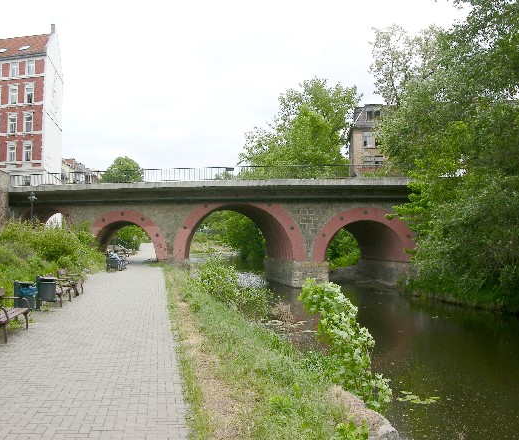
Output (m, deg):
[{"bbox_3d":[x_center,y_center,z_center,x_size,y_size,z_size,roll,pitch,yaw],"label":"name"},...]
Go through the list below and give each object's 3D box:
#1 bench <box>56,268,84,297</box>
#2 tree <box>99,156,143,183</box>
[{"bbox_3d":[-6.420,2.100,20.300,0.640,0.840,1.750,2,-3,-10],"label":"bench"},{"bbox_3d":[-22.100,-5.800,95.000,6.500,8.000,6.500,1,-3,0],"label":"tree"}]

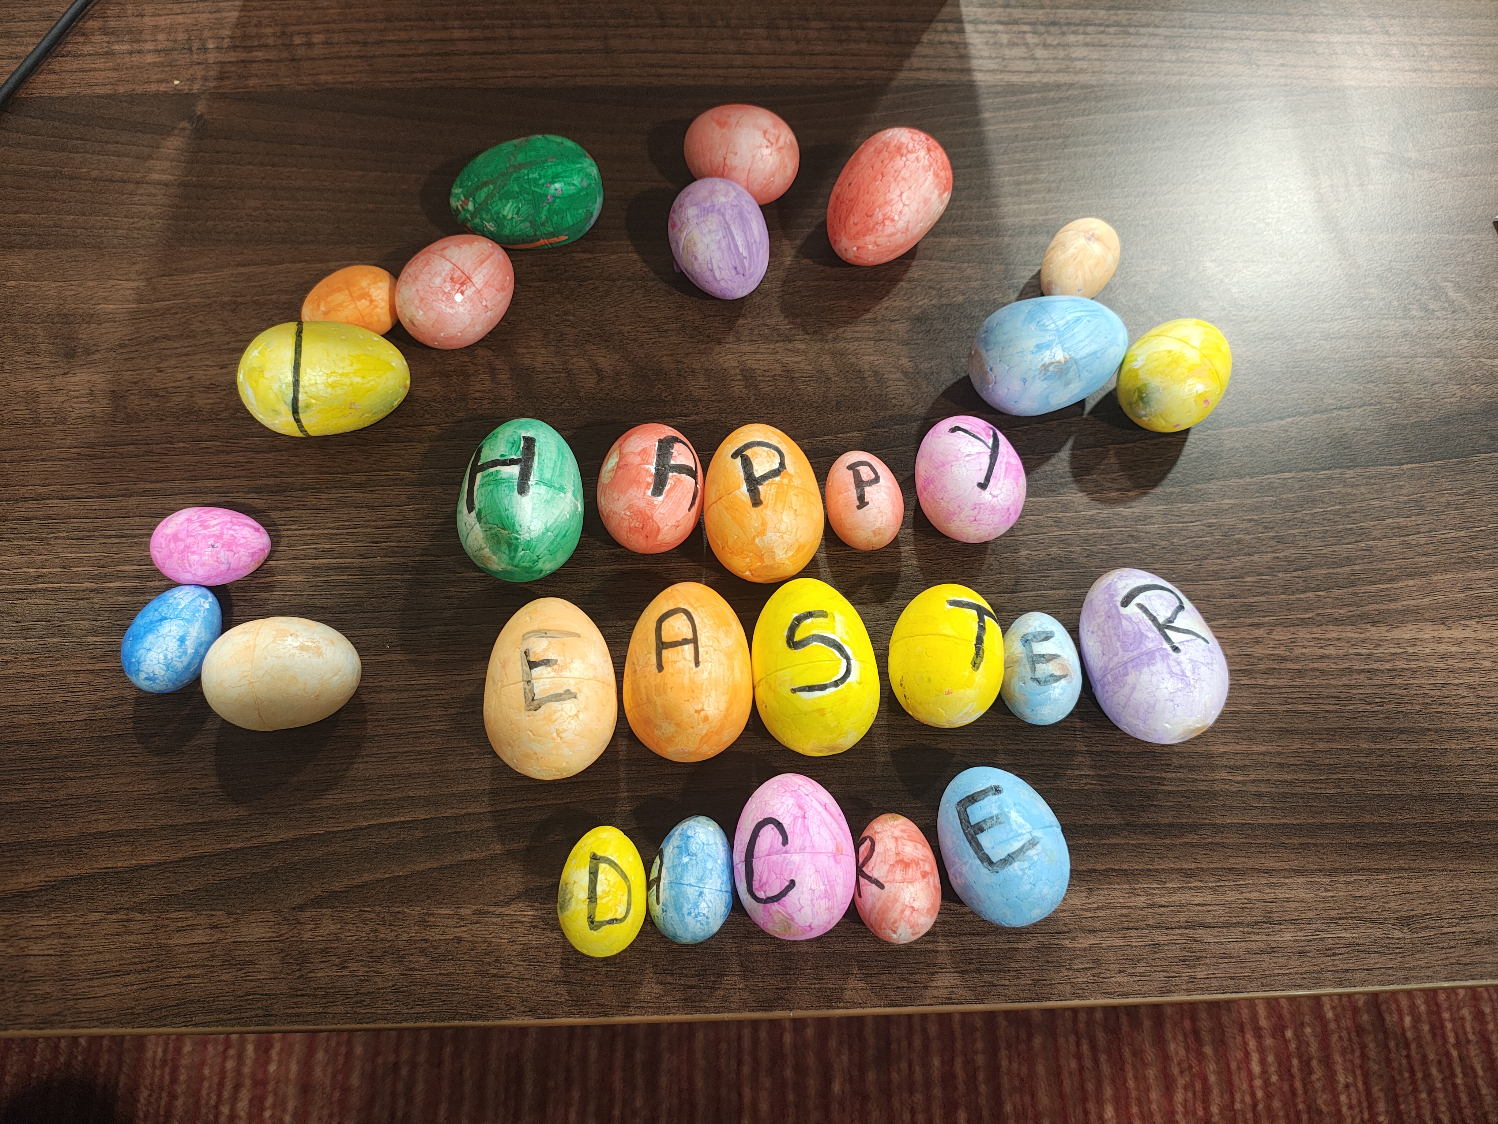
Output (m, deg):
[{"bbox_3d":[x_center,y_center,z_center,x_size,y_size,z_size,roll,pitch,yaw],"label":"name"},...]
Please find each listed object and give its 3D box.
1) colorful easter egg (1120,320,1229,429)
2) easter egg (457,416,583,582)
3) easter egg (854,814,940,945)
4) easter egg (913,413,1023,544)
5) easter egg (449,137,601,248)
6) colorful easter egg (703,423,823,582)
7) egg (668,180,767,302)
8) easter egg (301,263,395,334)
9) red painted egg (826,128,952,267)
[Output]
[{"bbox_3d":[0.184,-0.081,0.469,0.043,0.043,0.057,37,65,14],"label":"colorful easter egg"},{"bbox_3d":[-0.096,-0.025,0.456,0.051,0.051,0.072,1,69,0],"label":"easter egg"},{"bbox_3d":[0.053,0.115,0.391,0.031,0.031,0.045,0,61,-1],"label":"easter egg"},{"bbox_3d":[0.091,-0.034,0.448,0.043,0.043,0.057,-9,61,-5],"label":"easter egg"},{"bbox_3d":[-0.102,-0.170,0.501,0.070,0.048,0.048,-8,67,3],"label":"easter egg"},{"bbox_3d":[0.006,-0.024,0.457,0.050,0.050,0.071,-6,69,-3],"label":"colorful easter egg"},{"bbox_3d":[-0.013,-0.148,0.495,0.044,0.044,0.058,-19,75,-9],"label":"egg"},{"bbox_3d":[-0.182,-0.117,0.500,0.045,0.033,0.033,-35,73,-13],"label":"easter egg"},{"bbox_3d":[0.067,-0.174,0.515,0.051,0.051,0.073,33,72,11],"label":"red painted egg"}]

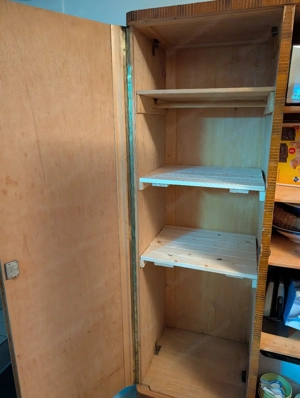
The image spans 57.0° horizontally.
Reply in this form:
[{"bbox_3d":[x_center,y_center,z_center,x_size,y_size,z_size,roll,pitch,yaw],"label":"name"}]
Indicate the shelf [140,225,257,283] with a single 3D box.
[{"bbox_3d":[0.271,0.259,1.420,0.518,0.036,0.426,4,15,19],"label":"shelf"}]

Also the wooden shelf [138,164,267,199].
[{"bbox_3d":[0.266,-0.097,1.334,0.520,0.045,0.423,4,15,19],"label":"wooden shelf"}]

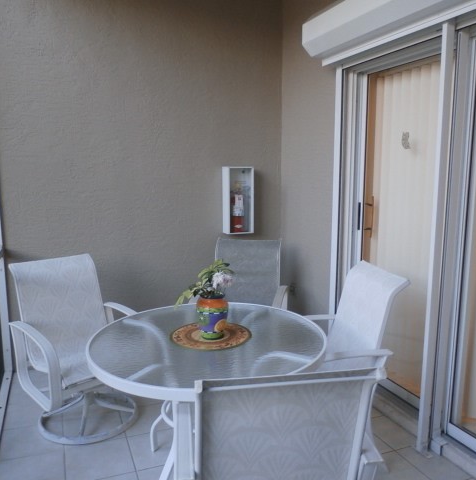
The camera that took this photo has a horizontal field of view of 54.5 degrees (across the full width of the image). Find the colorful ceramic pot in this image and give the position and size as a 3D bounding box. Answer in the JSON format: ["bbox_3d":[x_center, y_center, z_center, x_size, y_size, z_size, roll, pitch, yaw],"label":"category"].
[{"bbox_3d":[-0.118,0.357,2.124,0.148,0.190,0.148,-1,8,-3],"label":"colorful ceramic pot"}]

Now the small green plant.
[{"bbox_3d":[-0.148,0.193,2.099,0.259,0.185,0.200,-1,8,-3],"label":"small green plant"}]

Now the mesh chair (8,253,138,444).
[{"bbox_3d":[-0.937,0.619,2.792,0.635,0.937,0.781,-8,11,-44],"label":"mesh chair"}]

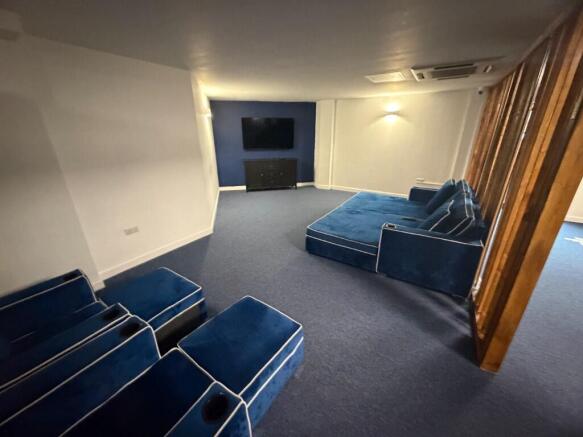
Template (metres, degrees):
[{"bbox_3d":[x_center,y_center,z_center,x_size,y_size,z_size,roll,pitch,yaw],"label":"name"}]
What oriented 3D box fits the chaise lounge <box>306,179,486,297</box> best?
[{"bbox_3d":[1.667,-0.102,3.711,1.924,0.885,2.343,13,24,30],"label":"chaise lounge"}]

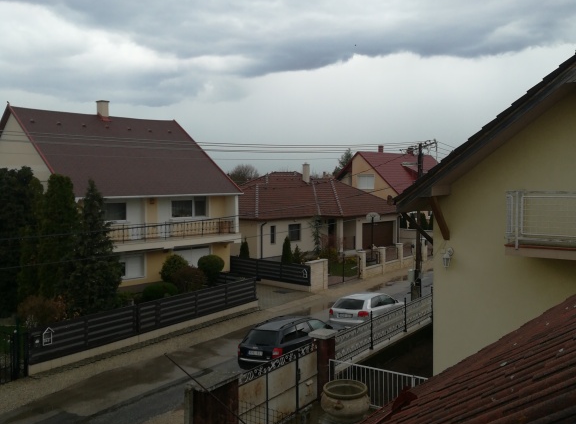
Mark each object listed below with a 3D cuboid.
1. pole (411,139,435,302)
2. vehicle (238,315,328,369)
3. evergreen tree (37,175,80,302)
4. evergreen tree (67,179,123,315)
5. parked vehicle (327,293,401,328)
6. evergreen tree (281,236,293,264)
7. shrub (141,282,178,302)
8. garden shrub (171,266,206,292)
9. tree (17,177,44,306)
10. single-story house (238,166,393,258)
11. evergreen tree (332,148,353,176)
[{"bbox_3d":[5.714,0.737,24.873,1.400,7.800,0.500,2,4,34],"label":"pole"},{"bbox_3d":[0.283,4.226,19.184,1.780,1.450,4.520,-1,2,33],"label":"vehicle"},{"bbox_3d":[-9.852,1.585,24.707,1.850,6.200,1.850,-1,3,-22],"label":"evergreen tree"},{"bbox_3d":[-7.687,1.775,22.914,2.250,6.050,2.250,-1,3,-19],"label":"evergreen tree"},{"bbox_3d":[3.489,4.058,24.303,1.770,1.430,4.250,1,3,34],"label":"parked vehicle"},{"bbox_3d":[-0.095,2.833,36.699,0.800,2.400,0.800,0,3,0],"label":"evergreen tree"},{"bbox_3d":[-5.779,3.890,25.938,1.600,1.400,1.700,2,4,34],"label":"shrub"},{"bbox_3d":[-4.748,3.574,27.524,1.750,1.900,1.750,0,3,0],"label":"garden shrub"},{"bbox_3d":[-10.946,1.587,24.616,1.350,6.200,1.350,2,4,34],"label":"tree"},{"bbox_3d":[0.639,-0.321,50.052,11.700,7.300,17.000,3,4,42],"label":"single-story house"},{"bbox_3d":[7.731,-3.093,74.942,4.200,10.200,4.200,2,4,34],"label":"evergreen tree"}]

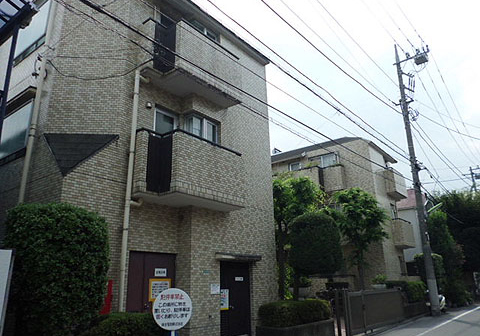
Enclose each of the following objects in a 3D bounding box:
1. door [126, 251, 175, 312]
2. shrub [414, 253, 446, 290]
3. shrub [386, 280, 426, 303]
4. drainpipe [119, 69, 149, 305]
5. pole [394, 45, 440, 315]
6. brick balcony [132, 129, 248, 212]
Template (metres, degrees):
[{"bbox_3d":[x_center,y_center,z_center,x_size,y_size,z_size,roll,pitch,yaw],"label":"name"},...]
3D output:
[{"bbox_3d":[-1.724,2.715,7.018,0.070,2.050,1.152,-15,-22,36],"label":"door"},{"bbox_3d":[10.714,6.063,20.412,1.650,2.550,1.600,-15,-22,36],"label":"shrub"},{"bbox_3d":[7.754,5.774,16.753,0.900,0.900,2.900,-15,-22,36],"label":"shrub"},{"bbox_3d":[-1.997,0.642,6.789,0.172,5.782,0.311,-15,-22,36],"label":"drainpipe"},{"bbox_3d":[9.331,-0.327,17.898,2.350,14.260,0.750,-15,-22,36],"label":"pole"},{"bbox_3d":[-1.156,0.125,7.895,1.143,1.300,2.551,-16,-23,37],"label":"brick balcony"}]

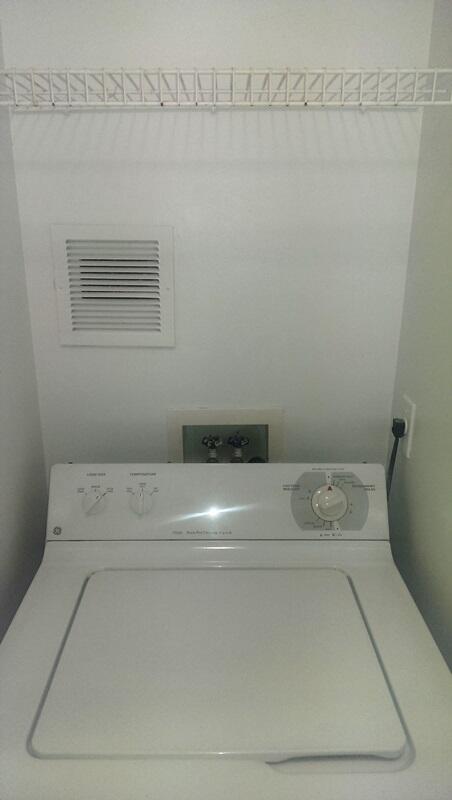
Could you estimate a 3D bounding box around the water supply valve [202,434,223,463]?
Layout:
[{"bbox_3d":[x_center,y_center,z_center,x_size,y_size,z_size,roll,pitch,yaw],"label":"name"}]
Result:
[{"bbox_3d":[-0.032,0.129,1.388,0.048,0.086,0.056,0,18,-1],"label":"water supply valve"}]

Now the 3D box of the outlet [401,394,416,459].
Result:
[{"bbox_3d":[0.372,0.054,1.228,0.008,0.115,0.071,0,18,-1],"label":"outlet"}]

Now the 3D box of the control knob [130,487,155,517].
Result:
[{"bbox_3d":[-0.169,0.205,1.191,0.050,0.056,0.024,0,-6,-1],"label":"control knob"}]

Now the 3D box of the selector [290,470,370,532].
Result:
[{"bbox_3d":[0.212,0.204,1.191,0.159,0.119,0.034,0,-6,-1],"label":"selector"}]

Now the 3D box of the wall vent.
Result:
[{"bbox_3d":[-0.230,-0.231,1.233,0.248,0.248,0.014,0,18,-1],"label":"wall vent"}]

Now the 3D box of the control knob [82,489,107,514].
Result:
[{"bbox_3d":[-0.263,0.204,1.190,0.048,0.052,0.024,0,-6,-1],"label":"control knob"}]

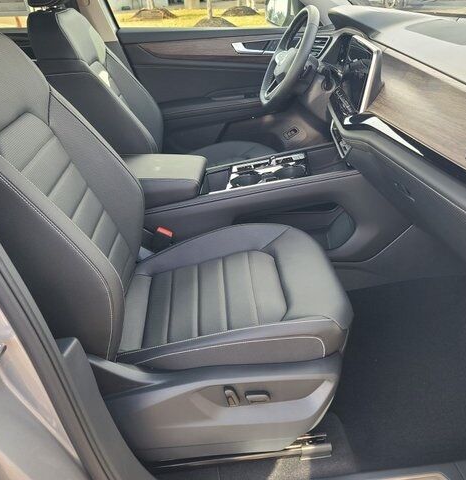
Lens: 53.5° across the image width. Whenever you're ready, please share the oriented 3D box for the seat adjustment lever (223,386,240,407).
[{"bbox_3d":[-0.003,0.358,1.062,0.024,0.049,0.019,-14,28,8],"label":"seat adjustment lever"}]

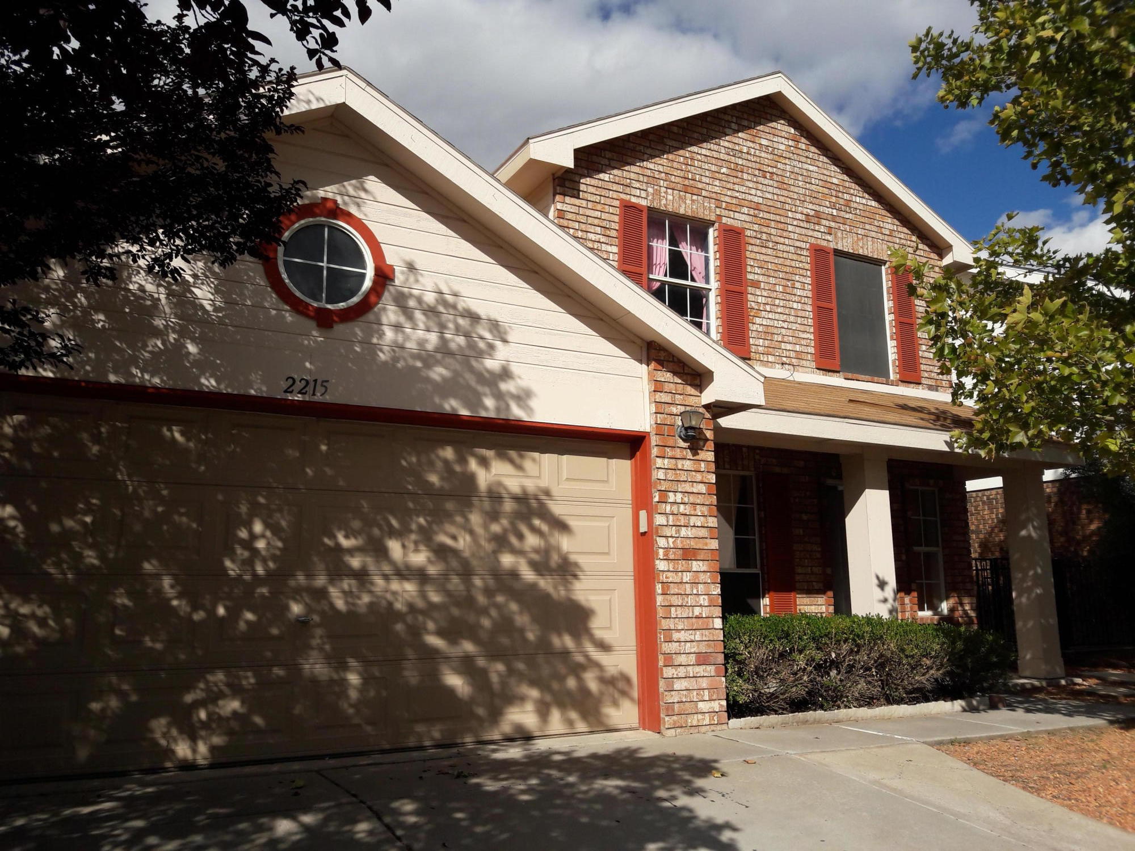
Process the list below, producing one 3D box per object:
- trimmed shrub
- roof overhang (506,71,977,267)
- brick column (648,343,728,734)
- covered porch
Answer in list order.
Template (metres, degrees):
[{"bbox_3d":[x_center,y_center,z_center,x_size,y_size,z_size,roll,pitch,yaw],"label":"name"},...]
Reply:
[{"bbox_3d":[2.631,2.013,7.982,3.700,0.740,0.620,5,-12,-29],"label":"trimmed shrub"},{"bbox_3d":[2.244,-3.084,10.691,6.395,1.836,0.760,5,-12,-29],"label":"roof overhang"},{"bbox_3d":[0.824,0.832,6.939,0.590,2.825,0.350,5,-12,-29],"label":"brick column"},{"bbox_3d":[2.939,0.959,9.202,5.300,3.210,1.530,5,-12,-29],"label":"covered porch"}]

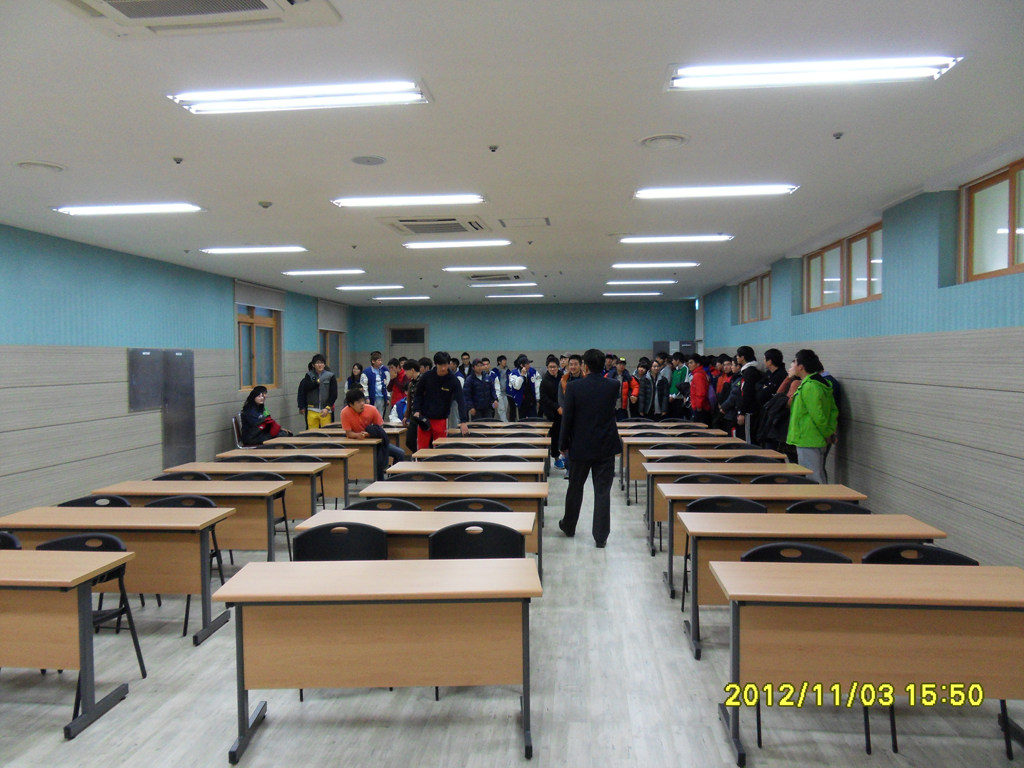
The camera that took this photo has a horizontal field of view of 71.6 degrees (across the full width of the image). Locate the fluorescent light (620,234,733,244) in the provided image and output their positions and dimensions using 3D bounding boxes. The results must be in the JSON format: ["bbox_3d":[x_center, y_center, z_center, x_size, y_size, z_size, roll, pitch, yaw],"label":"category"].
[{"bbox_3d":[1.818,-1.608,7.871,1.240,0.080,0.250,0,2,6],"label":"fluorescent light"}]

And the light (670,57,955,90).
[{"bbox_3d":[1.380,-1.451,3.271,1.250,0.070,0.270,0,2,5],"label":"light"}]

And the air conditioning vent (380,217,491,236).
[{"bbox_3d":[-0.693,-1.476,6.616,0.950,0.070,0.920,0,2,5],"label":"air conditioning vent"}]

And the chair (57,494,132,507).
[{"bbox_3d":[-2.808,1.133,4.573,0.500,0.770,0.520,0,2,4],"label":"chair"}]

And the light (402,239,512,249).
[{"bbox_3d":[-0.619,-1.585,7.917,1.250,0.080,0.300,0,2,6],"label":"light"}]

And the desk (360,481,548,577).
[{"bbox_3d":[-0.401,1.137,5.314,1.348,0.723,0.466,0,2,4],"label":"desk"}]

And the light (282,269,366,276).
[{"bbox_3d":[-2.812,-1.661,10.539,1.240,0.080,0.250,0,2,6],"label":"light"}]

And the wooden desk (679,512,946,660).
[{"bbox_3d":[1.672,1.162,4.090,1.360,0.725,0.465,0,2,4],"label":"wooden desk"}]

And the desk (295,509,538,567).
[{"bbox_3d":[-0.537,1.176,4.237,1.360,0.725,0.465,0,2,4],"label":"desk"}]

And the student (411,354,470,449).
[{"bbox_3d":[-0.929,0.499,8.850,0.640,1.760,0.420,-1,2,-6],"label":"student"}]

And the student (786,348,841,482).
[{"bbox_3d":[2.775,0.550,6.575,0.420,1.745,0.530,1,2,26],"label":"student"}]

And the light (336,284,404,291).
[{"bbox_3d":[-2.583,-1.772,12.959,1.250,0.070,0.270,0,2,5],"label":"light"}]

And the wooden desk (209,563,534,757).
[{"bbox_3d":[-0.543,1.184,3.096,1.318,0.723,0.450,0,2,-1],"label":"wooden desk"}]

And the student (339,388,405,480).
[{"bbox_3d":[-1.734,0.725,8.782,0.750,1.310,0.650,-1,2,-23],"label":"student"}]

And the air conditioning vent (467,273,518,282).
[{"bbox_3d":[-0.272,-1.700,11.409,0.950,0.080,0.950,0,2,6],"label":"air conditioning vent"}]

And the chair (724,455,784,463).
[{"bbox_3d":[2.174,1.048,6.293,0.500,0.780,0.480,0,2,5],"label":"chair"}]

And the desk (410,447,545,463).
[{"bbox_3d":[-0.297,1.062,7.231,1.343,0.720,0.460,0,2,3],"label":"desk"}]

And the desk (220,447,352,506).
[{"bbox_3d":[-2.246,1.048,7.210,1.318,0.723,0.450,0,2,4],"label":"desk"}]

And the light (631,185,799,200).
[{"bbox_3d":[1.562,-1.467,5.409,1.210,0.070,0.260,0,2,5],"label":"light"}]

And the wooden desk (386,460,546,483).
[{"bbox_3d":[-0.378,1.096,6.297,1.343,0.720,0.460,0,2,4],"label":"wooden desk"}]

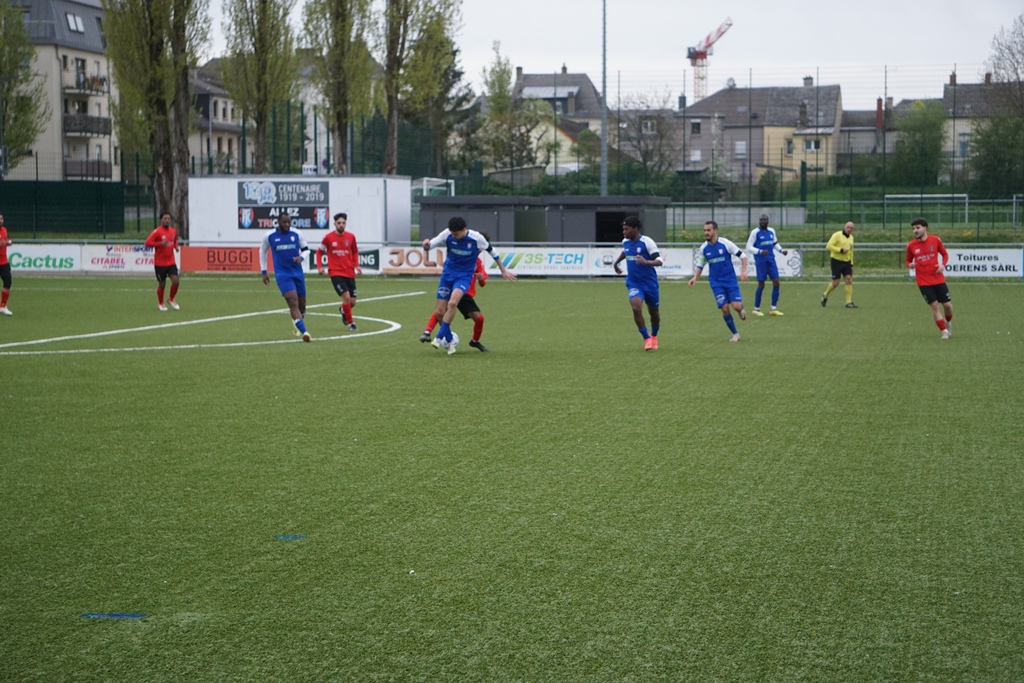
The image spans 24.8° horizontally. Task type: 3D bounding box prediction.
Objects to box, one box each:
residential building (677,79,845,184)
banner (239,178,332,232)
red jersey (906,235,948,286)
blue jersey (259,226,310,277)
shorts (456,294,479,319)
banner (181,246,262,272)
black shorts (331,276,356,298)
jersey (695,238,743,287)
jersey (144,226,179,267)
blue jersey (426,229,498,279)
[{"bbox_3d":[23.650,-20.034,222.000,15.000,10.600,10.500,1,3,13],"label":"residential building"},{"bbox_3d":[-7.323,-4.377,75.020,3.030,1.534,0.040,1,3,10],"label":"banner"},{"bbox_3d":[5.691,-1.109,31.950,0.510,0.690,0.310,-8,3,22],"label":"red jersey"},{"bbox_3d":[-3.043,-1.204,31.200,0.620,0.670,0.370,0,3,-7],"label":"blue jersey"},{"bbox_3d":[-0.595,-0.469,29.200,0.420,0.380,0.360,-1,3,-14],"label":"shorts"},{"bbox_3d":[-8.333,-2.428,68.972,3.002,0.750,0.040,1,3,10],"label":"banner"},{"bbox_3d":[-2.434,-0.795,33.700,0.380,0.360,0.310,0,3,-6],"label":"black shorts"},{"bbox_3d":[2.780,-1.067,31.100,0.590,0.670,0.370,1,3,21],"label":"jersey"},{"bbox_3d":[-6.257,-1.698,41.700,0.550,0.710,0.370,-1,3,-28],"label":"jersey"},{"bbox_3d":[-0.601,-1.068,28.300,0.870,0.620,0.420,0,3,6],"label":"blue jersey"}]

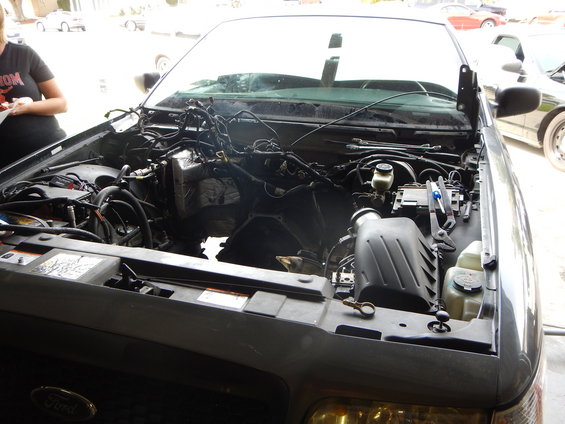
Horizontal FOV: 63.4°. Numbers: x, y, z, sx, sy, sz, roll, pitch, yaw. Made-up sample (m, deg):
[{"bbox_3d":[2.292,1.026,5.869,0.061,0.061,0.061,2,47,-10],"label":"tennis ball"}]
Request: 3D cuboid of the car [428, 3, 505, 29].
[{"bbox_3d":[9.180,-10.150,24.000,4.650,1.370,1.850,3,24,8],"label":"car"}]

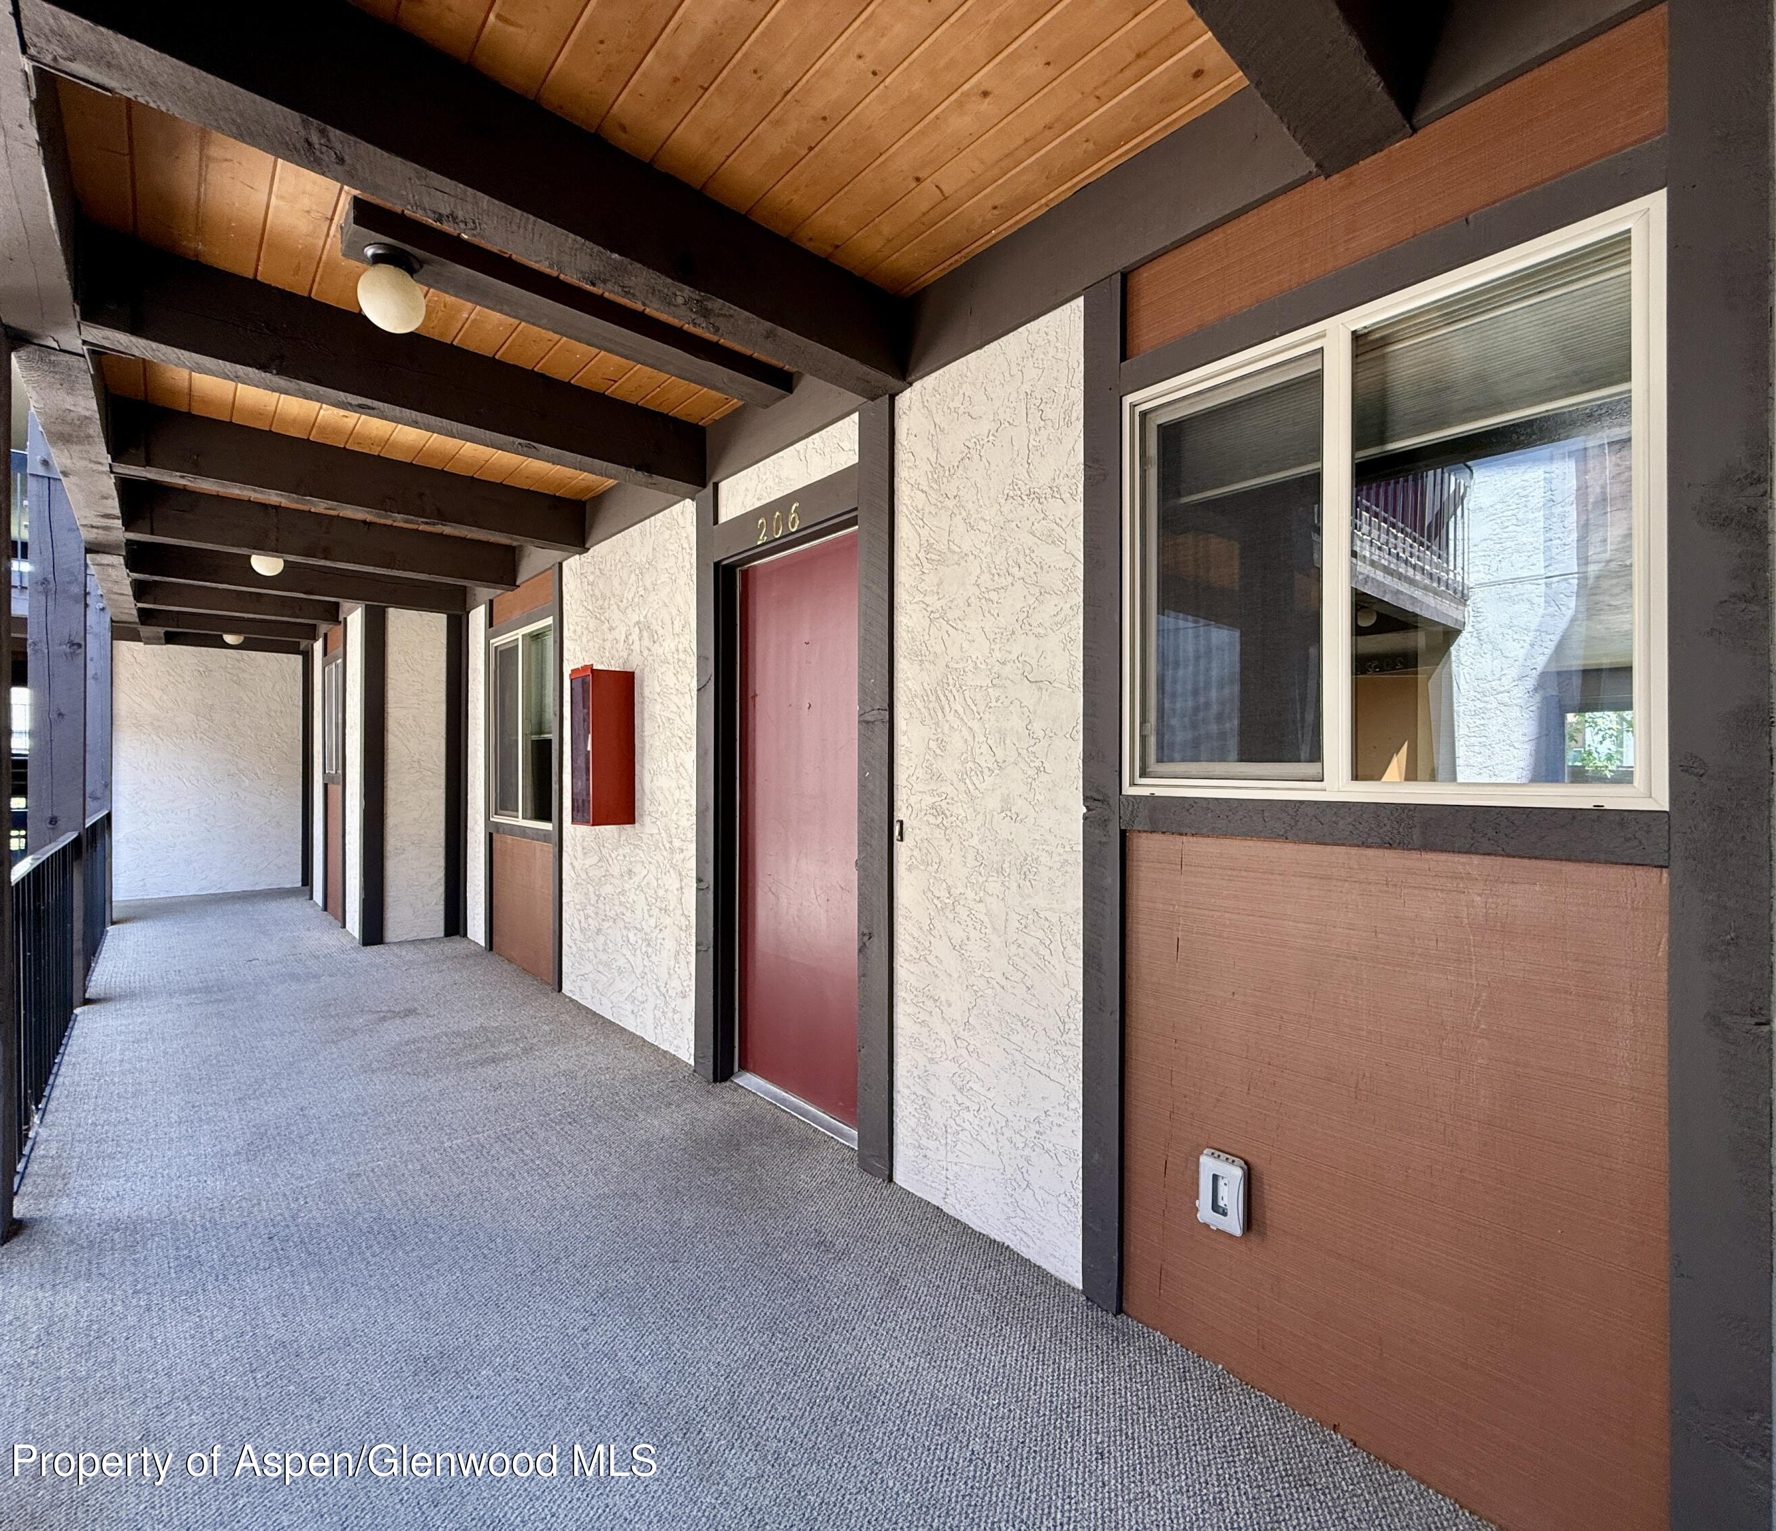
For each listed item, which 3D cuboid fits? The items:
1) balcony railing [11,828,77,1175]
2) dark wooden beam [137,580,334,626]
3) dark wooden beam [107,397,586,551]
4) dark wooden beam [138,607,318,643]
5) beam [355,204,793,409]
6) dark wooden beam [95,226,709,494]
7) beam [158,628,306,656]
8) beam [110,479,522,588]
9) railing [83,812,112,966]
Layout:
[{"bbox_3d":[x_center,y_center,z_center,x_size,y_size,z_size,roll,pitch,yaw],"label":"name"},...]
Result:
[{"bbox_3d":[-3.482,0.826,3.386,0.069,0.924,2.830,1,-1,-41],"label":"balcony railing"},{"bbox_3d":[-4.746,-1.235,6.060,1.160,0.240,0.150,0,0,-42],"label":"dark wooden beam"},{"bbox_3d":[-2.359,-1.289,3.867,1.845,0.261,0.153,1,-1,-41],"label":"dark wooden beam"},{"bbox_3d":[-5.711,-1.276,7.210,1.186,0.261,0.153,1,-1,-41],"label":"dark wooden beam"},{"bbox_3d":[-0.899,-1.384,2.589,1.349,0.079,0.166,1,-1,-41],"label":"beam"},{"bbox_3d":[-1.502,-1.293,2.881,1.865,0.261,0.153,1,-1,-41],"label":"dark wooden beam"},{"bbox_3d":[-6.297,-1.235,7.947,1.120,0.240,0.150,0,0,-42],"label":"beam"},{"bbox_3d":[-3.043,-1.235,4.605,1.790,0.240,0.155,0,0,-43],"label":"beam"},{"bbox_3d":[-5.442,0.810,5.691,0.060,0.900,2.000,0,0,-41],"label":"railing"}]

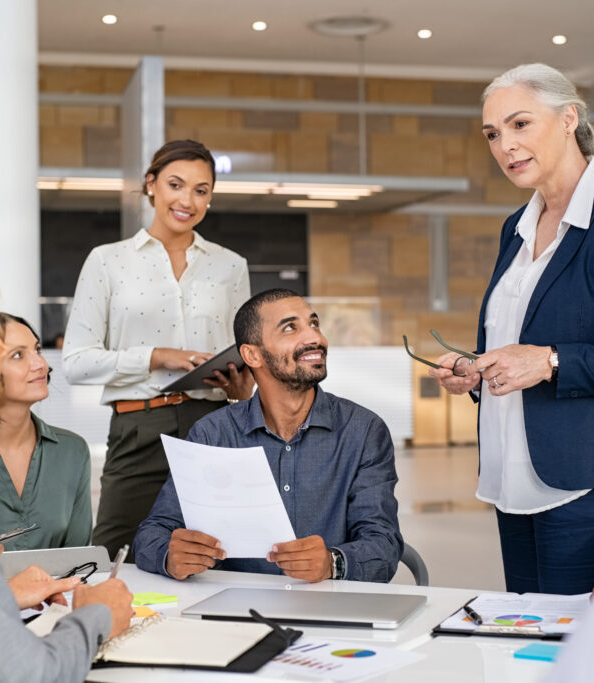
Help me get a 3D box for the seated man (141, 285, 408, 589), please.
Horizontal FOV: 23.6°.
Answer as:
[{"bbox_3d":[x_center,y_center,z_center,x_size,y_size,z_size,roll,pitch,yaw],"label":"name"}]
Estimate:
[{"bbox_3d":[-0.041,0.547,2.829,0.560,1.310,0.680,0,0,8],"label":"seated man"}]

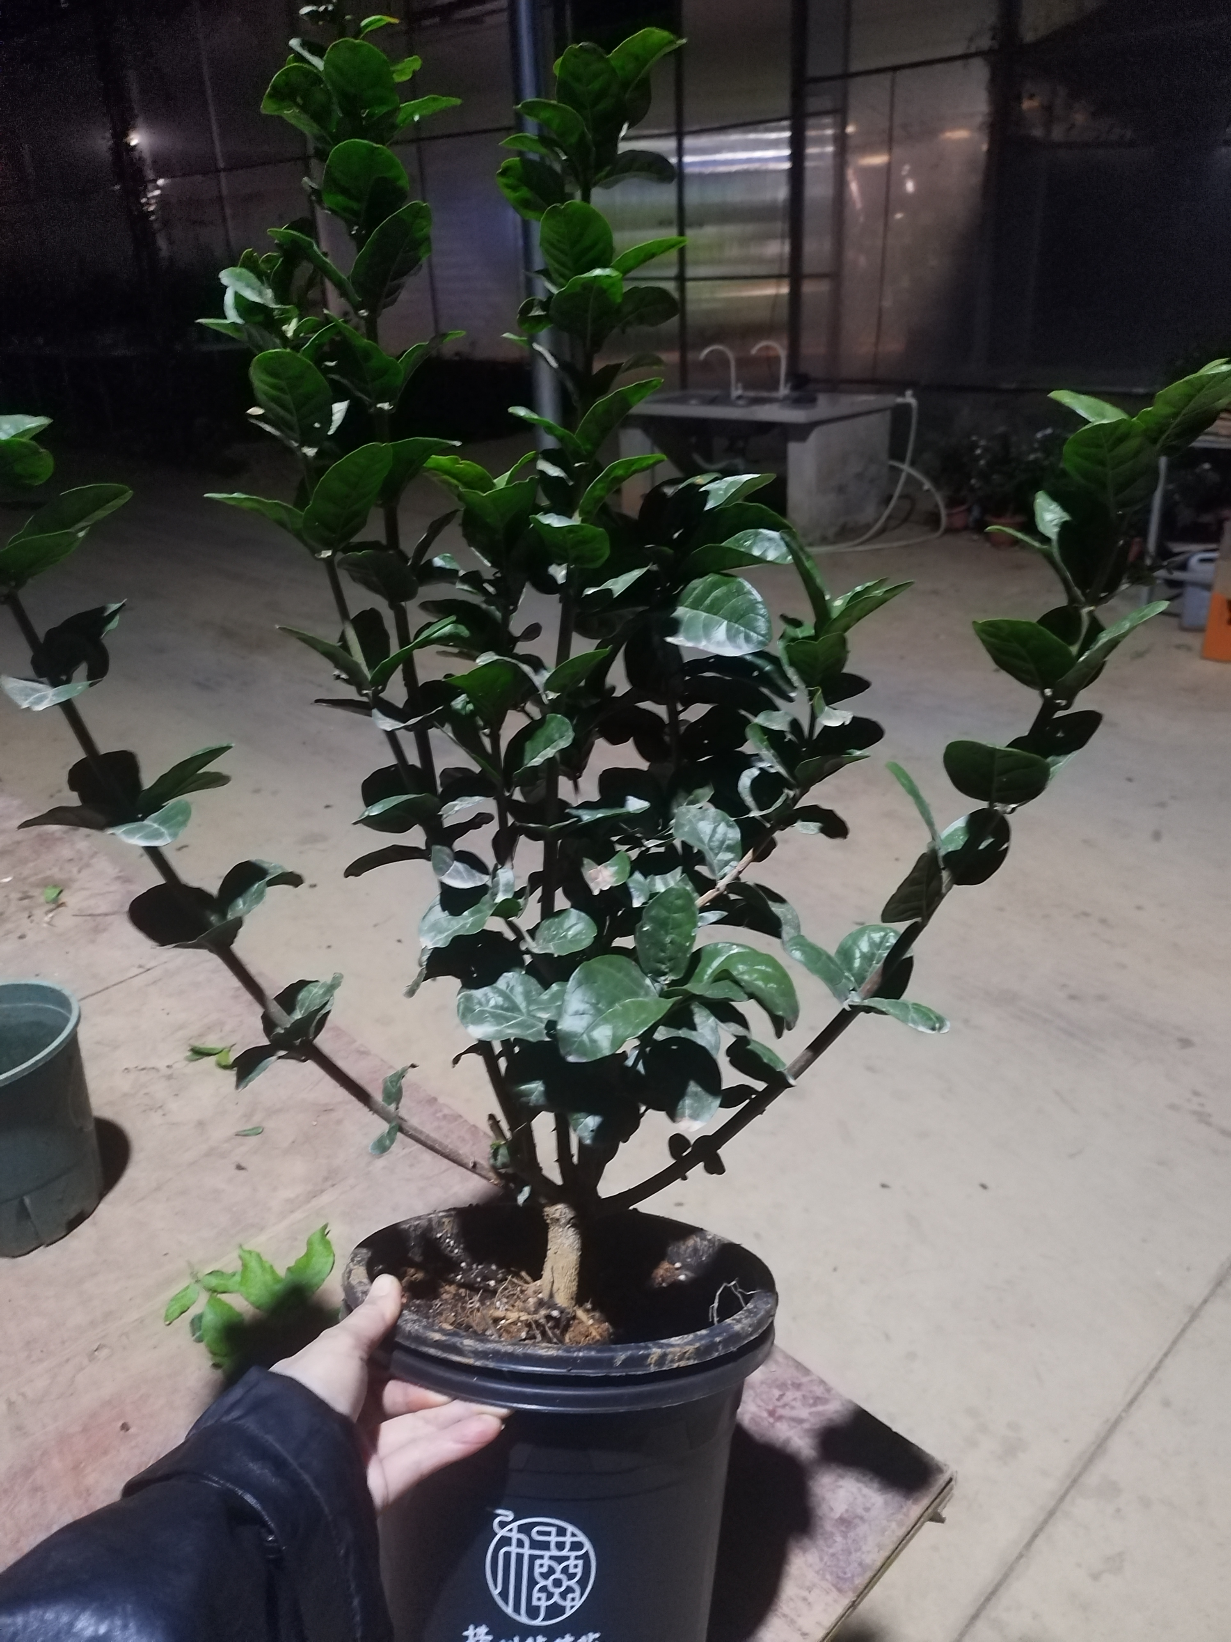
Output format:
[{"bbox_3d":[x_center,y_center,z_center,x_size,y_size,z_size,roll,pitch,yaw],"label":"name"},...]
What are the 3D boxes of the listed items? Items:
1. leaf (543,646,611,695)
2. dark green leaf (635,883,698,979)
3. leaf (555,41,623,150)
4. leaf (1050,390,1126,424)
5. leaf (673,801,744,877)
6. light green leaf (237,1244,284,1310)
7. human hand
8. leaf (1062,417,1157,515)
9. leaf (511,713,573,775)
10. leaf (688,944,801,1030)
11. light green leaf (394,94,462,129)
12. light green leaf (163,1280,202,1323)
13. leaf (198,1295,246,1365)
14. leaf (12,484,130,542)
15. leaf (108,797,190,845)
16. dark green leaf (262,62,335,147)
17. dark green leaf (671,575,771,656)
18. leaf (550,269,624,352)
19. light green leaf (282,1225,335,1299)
[{"bbox_3d":[-0.020,-0.078,0.640,0.041,0.010,0.024,-30,-23,18],"label":"leaf"},{"bbox_3d":[0.026,0.054,0.610,0.031,0.051,0.012,5,-21,2],"label":"dark green leaf"},{"bbox_3d":[-0.013,-0.381,0.650,0.036,0.060,0.014,-5,6,1],"label":"leaf"},{"bbox_3d":[0.259,-0.223,0.670,0.055,0.013,0.032,21,31,15],"label":"leaf"},{"bbox_3d":[0.048,0.009,0.655,0.037,0.012,0.046,-28,65,-6],"label":"leaf"},{"bbox_3d":[-0.332,0.428,1.155,0.042,0.028,0.062,-11,24,-22],"label":"light green leaf"},{"bbox_3d":[-0.122,0.307,0.665,0.125,0.112,0.085,-3,18,-32],"label":"human hand"},{"bbox_3d":[0.264,-0.190,0.660,0.048,0.058,0.013,-5,34,10],"label":"leaf"},{"bbox_3d":[-0.037,-0.040,0.630,0.027,0.044,0.014,48,7,30],"label":"leaf"},{"bbox_3d":[0.063,0.081,0.600,0.056,0.022,0.032,21,37,15],"label":"leaf"},{"bbox_3d":[-0.103,-0.391,0.680,0.044,0.012,0.022,-24,38,-18],"label":"light green leaf"},{"bbox_3d":[-0.400,0.444,1.136,0.024,0.015,0.050,16,28,37],"label":"light green leaf"},{"bbox_3d":[-0.315,0.406,0.985,0.036,0.024,0.056,-8,24,-12],"label":"leaf"},{"bbox_3d":[-0.305,-0.168,0.690,0.074,0.035,0.018,-34,16,-6],"label":"leaf"},{"bbox_3d":[-0.241,0.000,0.640,0.044,0.016,0.031,-19,38,18],"label":"leaf"},{"bbox_3d":[-0.195,-0.444,0.765,0.045,0.052,0.025,-29,0,24],"label":"dark green leaf"},{"bbox_3d":[0.053,-0.104,0.630,0.054,0.014,0.042,15,59,9],"label":"dark green leaf"},{"bbox_3d":[-0.017,-0.294,0.710,0.042,0.050,0.013,3,31,-2],"label":"leaf"},{"bbox_3d":[-0.259,0.373,1.040,0.036,0.024,0.062,8,26,23],"label":"light green leaf"}]

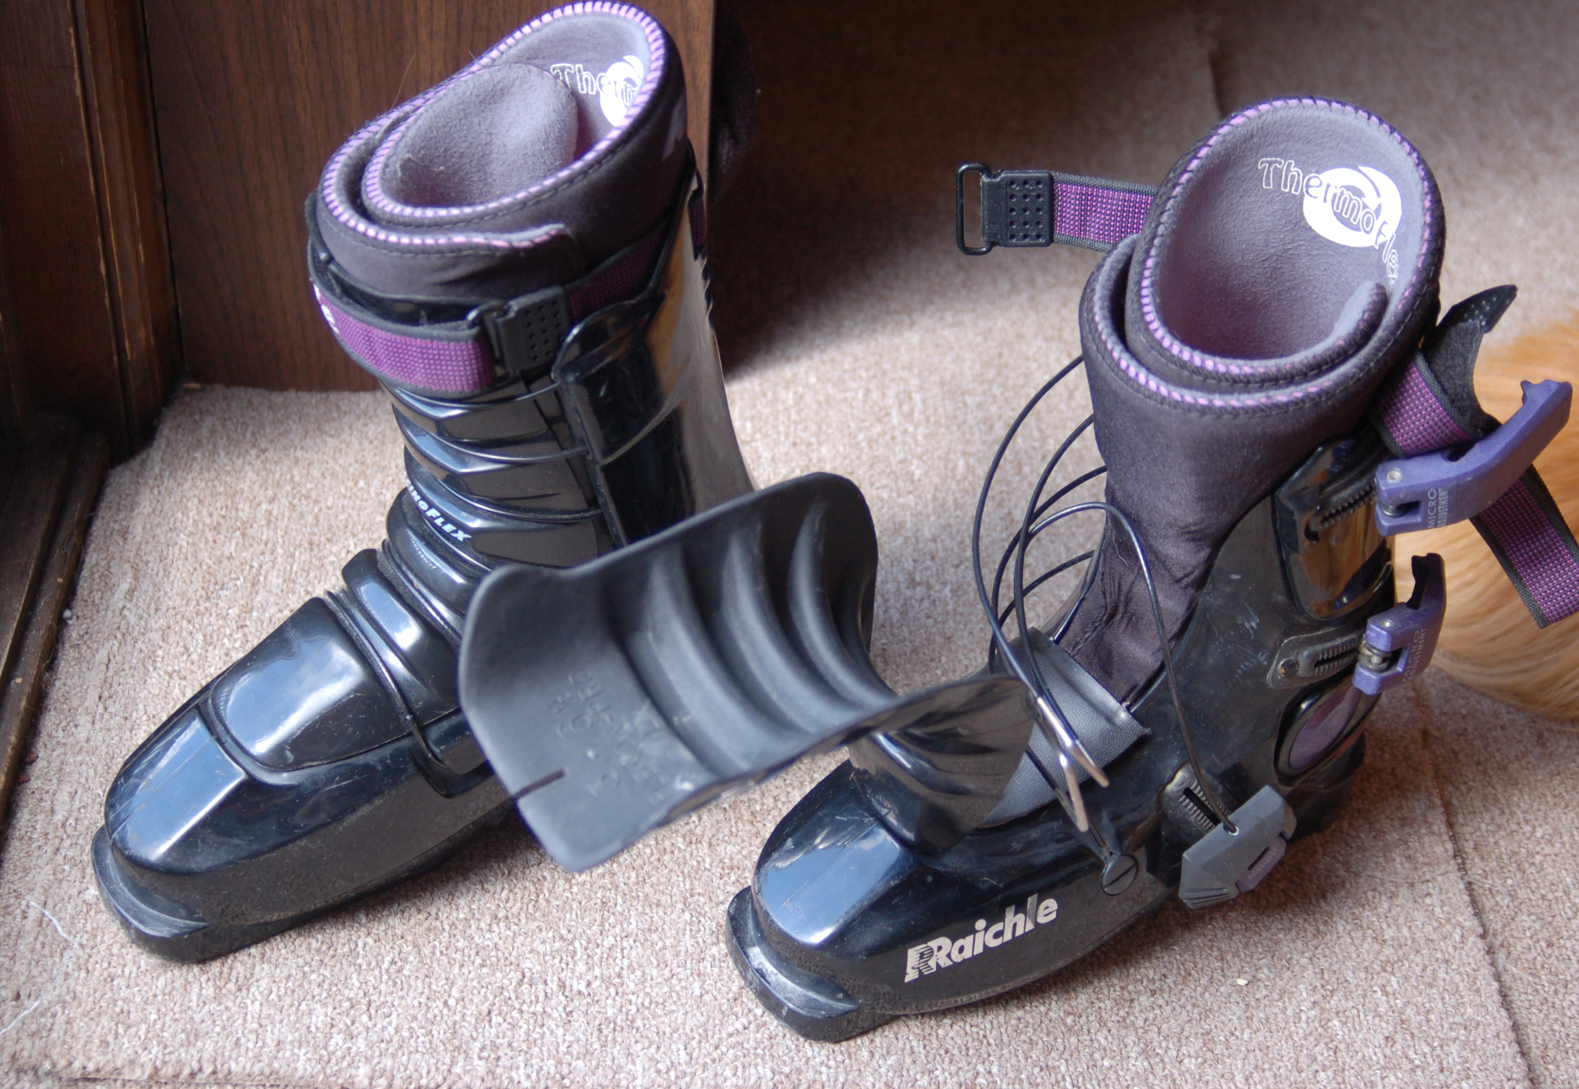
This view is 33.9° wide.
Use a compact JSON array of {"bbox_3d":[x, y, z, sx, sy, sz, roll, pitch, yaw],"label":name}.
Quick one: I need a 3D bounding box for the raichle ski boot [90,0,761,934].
[{"bbox_3d":[-0.132,-0.029,0.955,0.289,0.325,0.118,-19,43,-26],"label":"raichle ski boot"}]

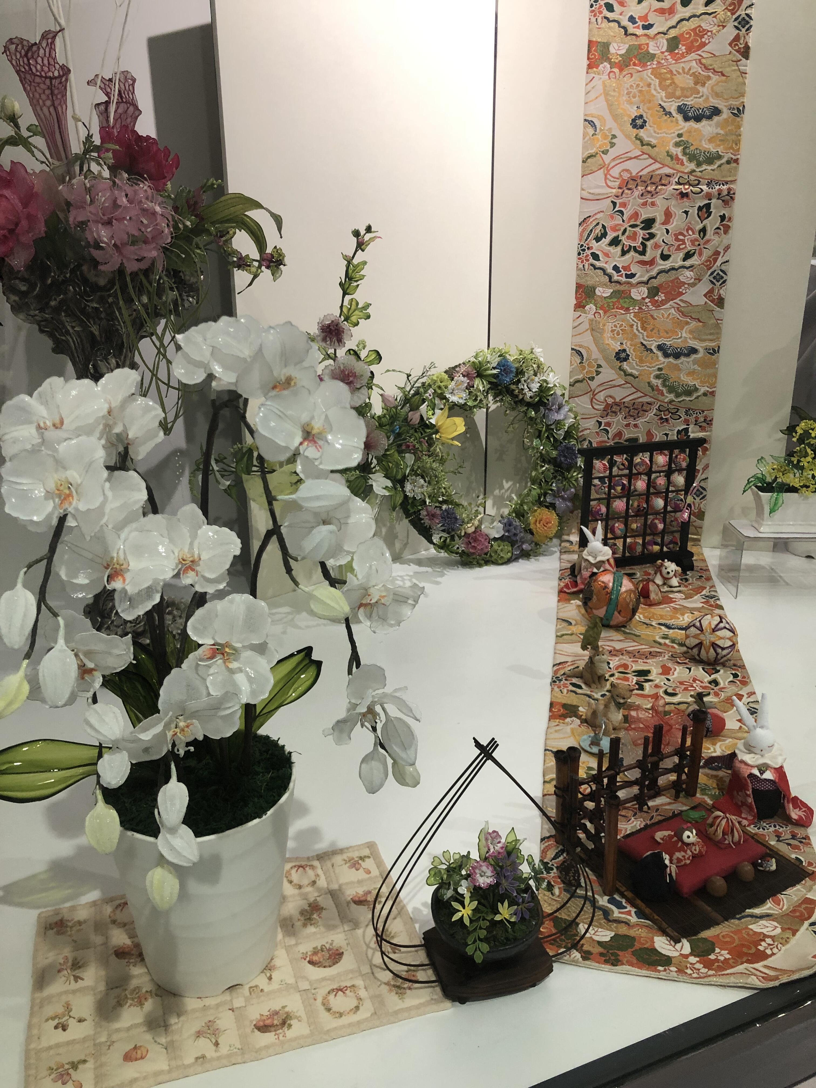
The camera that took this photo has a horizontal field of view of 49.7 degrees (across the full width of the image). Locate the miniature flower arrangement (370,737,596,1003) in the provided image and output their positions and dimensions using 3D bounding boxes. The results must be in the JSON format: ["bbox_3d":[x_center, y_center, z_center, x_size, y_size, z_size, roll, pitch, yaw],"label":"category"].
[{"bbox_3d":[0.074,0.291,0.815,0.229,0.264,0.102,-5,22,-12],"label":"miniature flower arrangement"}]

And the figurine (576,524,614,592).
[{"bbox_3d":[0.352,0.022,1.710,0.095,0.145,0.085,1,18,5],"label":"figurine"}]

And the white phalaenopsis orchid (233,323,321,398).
[{"bbox_3d":[-0.098,-0.137,0.660,0.068,0.068,0.050,-6,19,-16],"label":"white phalaenopsis orchid"}]

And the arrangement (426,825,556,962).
[{"bbox_3d":[0.079,0.326,0.826,0.128,0.146,0.115,-5,22,-11],"label":"arrangement"}]

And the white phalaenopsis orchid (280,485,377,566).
[{"bbox_3d":[-0.065,-0.016,0.720,0.077,0.070,0.050,-4,19,-11],"label":"white phalaenopsis orchid"}]

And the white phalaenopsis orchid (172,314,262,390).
[{"bbox_3d":[-0.146,-0.146,0.670,0.072,0.063,0.055,10,21,29],"label":"white phalaenopsis orchid"}]

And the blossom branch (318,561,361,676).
[{"bbox_3d":[-0.057,0.062,0.727,0.036,0.098,0.030,-1,21,0],"label":"blossom branch"}]

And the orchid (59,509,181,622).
[{"bbox_3d":[-0.215,0.016,0.654,0.085,0.078,0.040,-5,22,-11],"label":"orchid"}]

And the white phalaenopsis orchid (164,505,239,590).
[{"bbox_3d":[-0.166,0.004,0.700,0.068,0.072,0.046,-4,19,-11],"label":"white phalaenopsis orchid"}]

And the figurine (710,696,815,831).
[{"bbox_3d":[0.427,0.250,1.057,0.117,0.159,0.078,5,22,15],"label":"figurine"}]

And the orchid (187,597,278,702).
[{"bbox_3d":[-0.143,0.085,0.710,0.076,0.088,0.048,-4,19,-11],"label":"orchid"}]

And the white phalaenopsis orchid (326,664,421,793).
[{"bbox_3d":[-0.031,0.164,0.780,0.084,0.115,0.060,-2,18,-5],"label":"white phalaenopsis orchid"}]

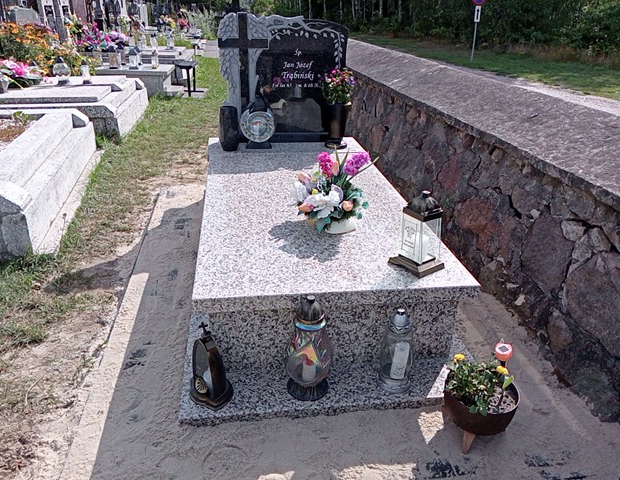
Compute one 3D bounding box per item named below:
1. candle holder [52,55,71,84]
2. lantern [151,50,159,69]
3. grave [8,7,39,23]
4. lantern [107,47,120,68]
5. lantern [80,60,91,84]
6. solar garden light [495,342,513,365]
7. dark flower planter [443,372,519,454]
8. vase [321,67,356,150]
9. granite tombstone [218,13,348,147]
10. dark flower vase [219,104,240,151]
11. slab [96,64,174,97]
[{"bbox_3d":[-2.311,-1.584,4.824,0.162,0.235,0.162,-2,27,-9],"label":"candle holder"},{"bbox_3d":[-2.050,-2.390,6.836,0.098,0.242,0.098,-2,26,-9],"label":"lantern"},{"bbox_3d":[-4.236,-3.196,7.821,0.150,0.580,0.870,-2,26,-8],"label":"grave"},{"bbox_3d":[-2.560,-2.390,6.763,0.134,0.270,0.134,-2,26,-9],"label":"lantern"},{"bbox_3d":[-2.380,-1.794,5.496,0.101,0.258,0.101,-2,26,-9],"label":"lantern"},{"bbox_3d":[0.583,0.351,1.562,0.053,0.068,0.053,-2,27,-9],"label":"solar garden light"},{"bbox_3d":[0.524,0.544,1.635,0.222,0.205,0.222,-2,27,-9],"label":"dark flower planter"},{"bbox_3d":[0.177,-0.813,3.205,0.215,0.475,0.205,-2,27,-9],"label":"vase"},{"bbox_3d":[-0.175,-1.094,3.459,0.838,0.767,0.093,-2,26,-9],"label":"granite tombstone"},{"bbox_3d":[-0.486,-0.674,3.120,0.112,0.252,0.110,-2,27,-9],"label":"dark flower vase"},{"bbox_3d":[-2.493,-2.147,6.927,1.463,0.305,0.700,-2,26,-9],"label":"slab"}]

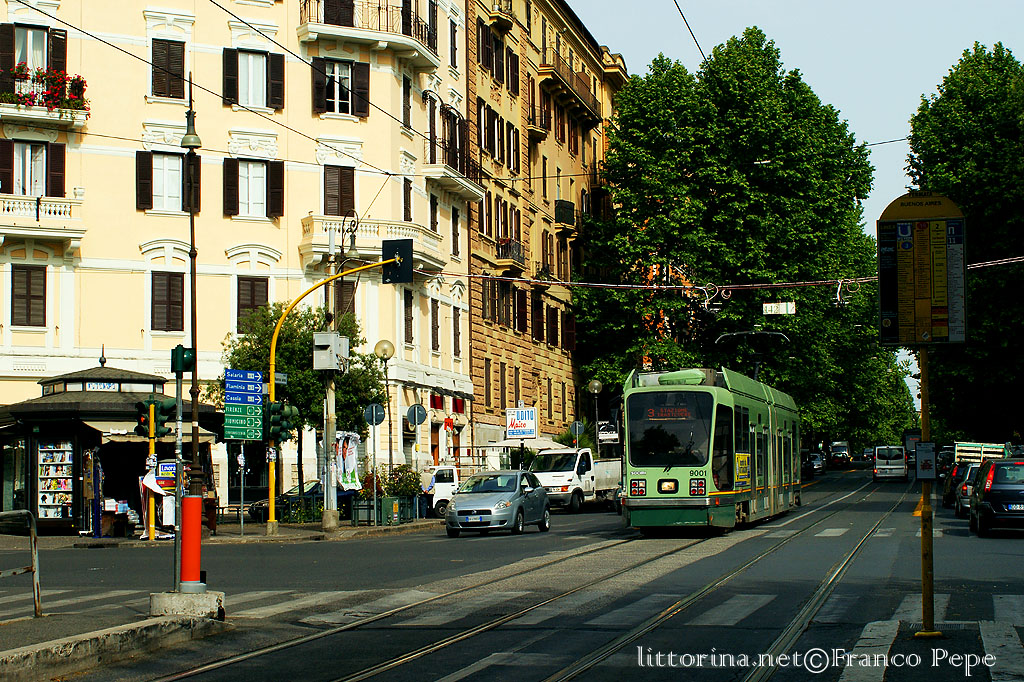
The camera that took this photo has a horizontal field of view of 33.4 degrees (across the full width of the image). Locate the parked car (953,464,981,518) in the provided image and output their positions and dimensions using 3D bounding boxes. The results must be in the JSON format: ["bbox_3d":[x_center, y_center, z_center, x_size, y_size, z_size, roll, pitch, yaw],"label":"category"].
[{"bbox_3d":[12.652,3.928,45.187,1.660,1.400,3.950,-2,-4,14],"label":"parked car"}]

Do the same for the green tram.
[{"bbox_3d":[5.919,2.960,45.302,2.320,3.480,21.000,-2,-4,14],"label":"green tram"}]

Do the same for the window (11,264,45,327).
[{"bbox_3d":[-16.064,-1.503,56.740,1.145,2.041,0.100,2,-6,-28],"label":"window"}]

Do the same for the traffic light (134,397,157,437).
[{"bbox_3d":[-8.100,1.697,37.600,0.280,0.860,0.360,-2,-5,14],"label":"traffic light"}]

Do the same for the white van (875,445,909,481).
[{"bbox_3d":[21.725,7.071,98.000,1.900,1.960,4.750,-2,-4,14],"label":"white van"}]

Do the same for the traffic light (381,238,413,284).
[{"bbox_3d":[-2.543,-1.780,38.616,0.700,0.980,0.380,-2,-5,14],"label":"traffic light"}]

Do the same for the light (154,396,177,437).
[{"bbox_3d":[-7.666,1.673,37.800,0.460,0.900,0.360,0,-5,-8],"label":"light"}]

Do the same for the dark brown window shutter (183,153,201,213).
[{"bbox_3d":[-11.297,-5.578,60.229,0.655,2.057,0.070,2,-6,-28],"label":"dark brown window shutter"}]

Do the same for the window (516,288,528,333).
[{"bbox_3d":[0.514,-1.554,87.636,0.280,2.143,1.150,-2,-5,14],"label":"window"}]

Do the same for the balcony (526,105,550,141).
[{"bbox_3d":[1.302,-11.005,86.124,0.750,1.550,2.000,-2,-5,14],"label":"balcony"}]

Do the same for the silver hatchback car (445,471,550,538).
[{"bbox_3d":[-0.273,3.798,40.156,1.690,1.490,4.030,-2,-4,15],"label":"silver hatchback car"}]

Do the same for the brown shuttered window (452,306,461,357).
[{"bbox_3d":[-2.281,-0.369,70.678,0.120,2.062,1.020,-2,-5,14],"label":"brown shuttered window"}]

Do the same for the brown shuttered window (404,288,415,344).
[{"bbox_3d":[-3.895,-0.941,64.329,0.120,2.063,1.020,-2,-5,14],"label":"brown shuttered window"}]

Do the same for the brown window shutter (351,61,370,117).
[{"bbox_3d":[-5.518,-9.267,62.993,0.600,2.050,0.070,2,-6,-28],"label":"brown window shutter"}]

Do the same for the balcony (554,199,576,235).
[{"bbox_3d":[2.863,-6.662,91.294,0.800,1.600,2.200,-2,-5,14],"label":"balcony"}]

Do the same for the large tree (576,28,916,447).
[{"bbox_3d":[10.809,-3.728,80.000,14.500,21.665,13.500,-2,-5,14],"label":"large tree"}]

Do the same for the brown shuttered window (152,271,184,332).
[{"bbox_3d":[-12.569,-1.451,62.452,1.218,2.211,0.200,2,-6,-28],"label":"brown shuttered window"}]

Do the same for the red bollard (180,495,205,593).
[{"bbox_3d":[-3.305,2.098,17.650,0.250,1.020,0.250,-2,-5,11],"label":"red bollard"}]

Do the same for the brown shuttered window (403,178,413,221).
[{"bbox_3d":[-4.270,-5.553,69.916,0.200,2.228,1.030,-2,-5,14],"label":"brown shuttered window"}]

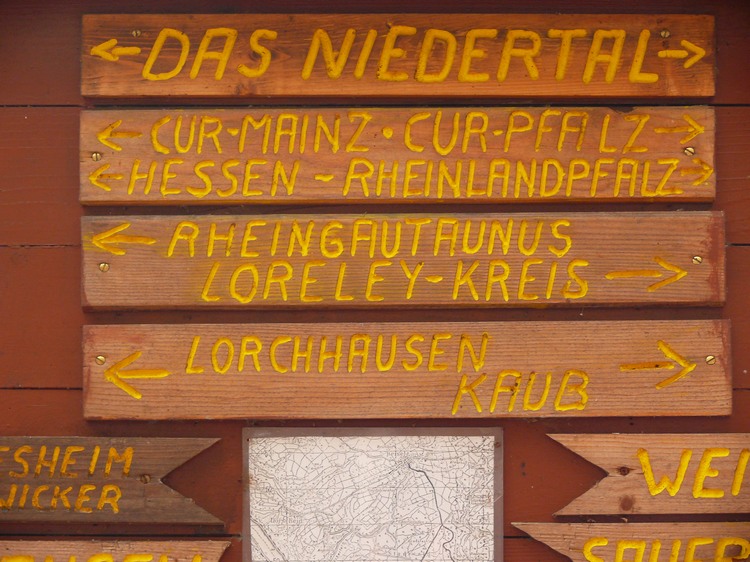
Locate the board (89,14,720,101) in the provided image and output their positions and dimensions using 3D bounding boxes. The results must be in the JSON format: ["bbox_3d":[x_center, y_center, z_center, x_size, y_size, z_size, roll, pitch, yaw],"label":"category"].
[{"bbox_3d":[0.021,-0.200,2.442,0.568,0.077,0.020,0,-14,1],"label":"board"}]

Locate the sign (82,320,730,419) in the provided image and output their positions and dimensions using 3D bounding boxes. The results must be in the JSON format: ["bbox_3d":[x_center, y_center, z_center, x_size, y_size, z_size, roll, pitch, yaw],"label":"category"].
[{"bbox_3d":[0.028,0.080,2.369,0.564,0.084,0.020,0,-15,1],"label":"sign"}]

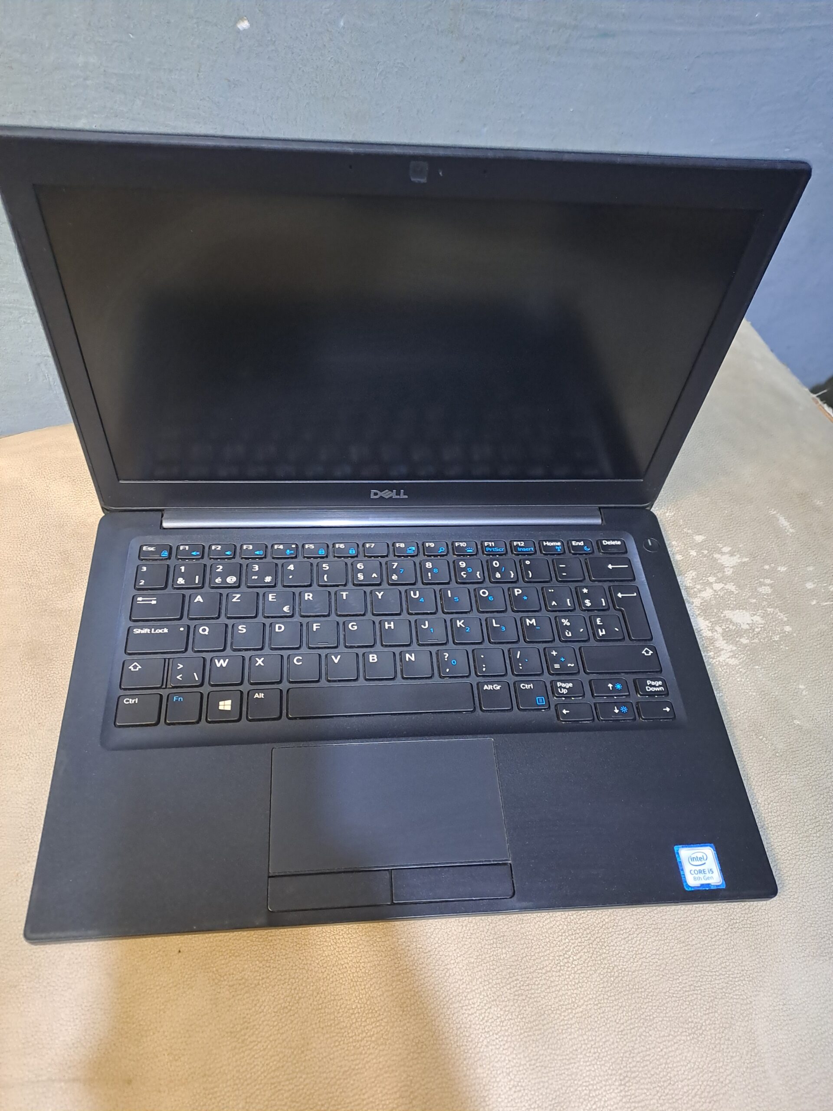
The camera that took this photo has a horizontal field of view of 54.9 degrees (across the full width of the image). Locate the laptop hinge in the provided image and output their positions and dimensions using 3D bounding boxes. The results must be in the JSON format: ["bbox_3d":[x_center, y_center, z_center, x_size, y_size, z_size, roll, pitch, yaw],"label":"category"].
[{"bbox_3d":[-0.015,-0.020,0.441,0.240,0.011,0.014,-1,55,-7],"label":"laptop hinge"}]

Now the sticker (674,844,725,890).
[{"bbox_3d":[0.121,0.133,0.343,0.018,0.001,0.018,-1,55,-7],"label":"sticker"}]

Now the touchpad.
[{"bbox_3d":[-0.012,0.108,0.348,0.100,0.003,0.054,-1,55,-7],"label":"touchpad"}]

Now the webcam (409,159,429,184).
[{"bbox_3d":[0.001,-0.141,0.295,0.006,0.008,0.003,-1,52,-7],"label":"webcam"}]

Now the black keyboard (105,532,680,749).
[{"bbox_3d":[-0.009,0.036,0.400,0.265,0.007,0.113,-1,55,-7],"label":"black keyboard"}]

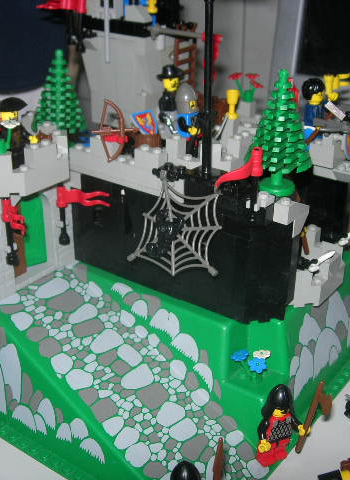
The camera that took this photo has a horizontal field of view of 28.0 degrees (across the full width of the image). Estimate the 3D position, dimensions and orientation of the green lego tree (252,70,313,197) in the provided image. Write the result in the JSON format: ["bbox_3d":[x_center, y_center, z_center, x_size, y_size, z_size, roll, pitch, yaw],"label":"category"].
[{"bbox_3d":[0.056,-0.056,0.362,0.036,0.065,0.036,0,26,0],"label":"green lego tree"}]

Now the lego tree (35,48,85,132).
[{"bbox_3d":[-0.070,-0.086,0.438,0.036,0.065,0.036,0,26,0],"label":"lego tree"}]

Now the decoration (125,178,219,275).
[{"bbox_3d":[-0.002,-0.006,0.376,0.057,0.060,0.007,11,28,21],"label":"decoration"}]

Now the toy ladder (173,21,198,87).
[{"bbox_3d":[0.008,-0.119,0.481,0.005,0.056,0.022,18,31,33],"label":"toy ladder"}]

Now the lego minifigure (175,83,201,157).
[{"bbox_3d":[0.008,-0.070,0.413,0.017,0.043,0.025,21,33,36],"label":"lego minifigure"}]

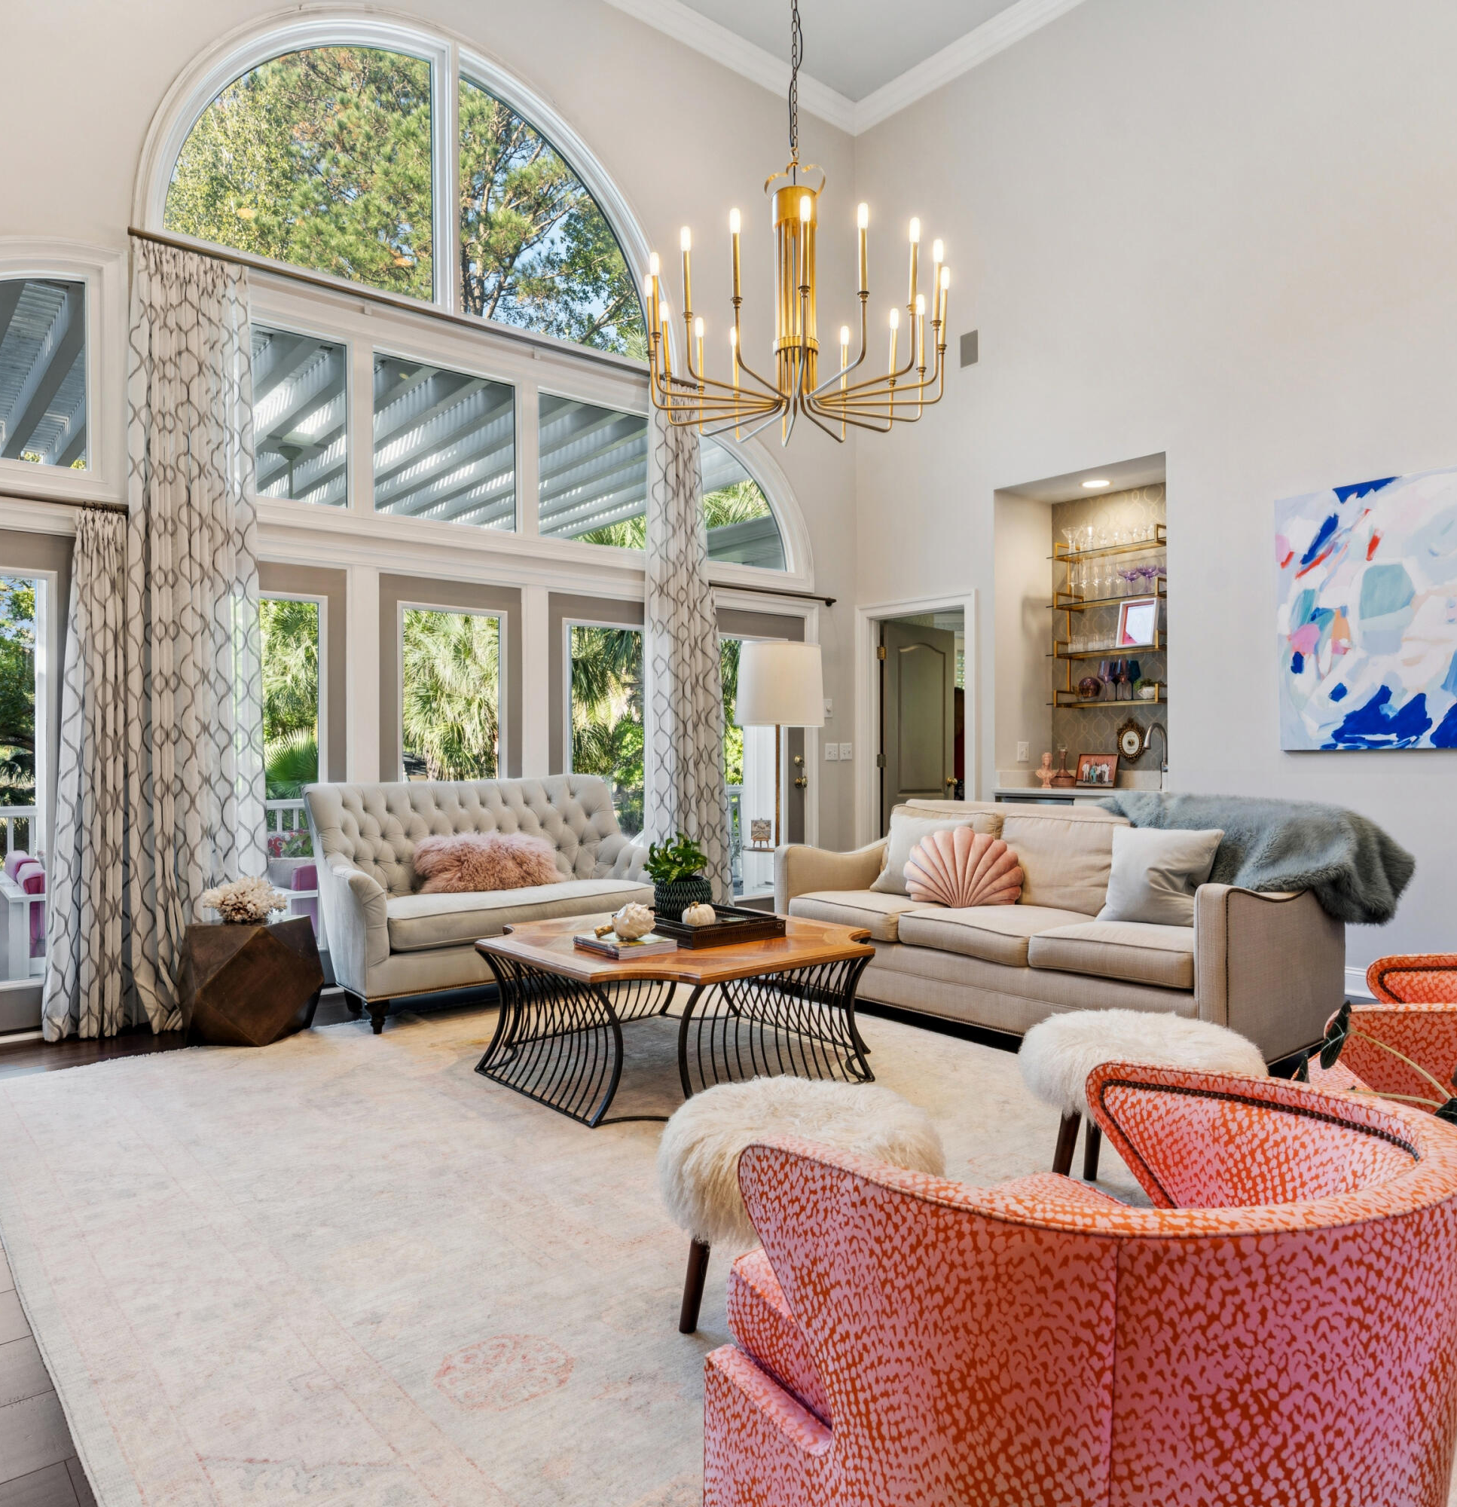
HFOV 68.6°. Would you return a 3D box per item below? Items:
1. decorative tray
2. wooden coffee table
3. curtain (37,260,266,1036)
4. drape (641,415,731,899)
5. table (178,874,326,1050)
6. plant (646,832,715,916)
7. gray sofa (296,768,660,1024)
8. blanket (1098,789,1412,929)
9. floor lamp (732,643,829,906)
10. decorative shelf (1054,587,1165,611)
[{"bbox_3d":[-0.107,0.640,4.000,0.450,0.065,0.480,0,0,-40],"label":"decorative tray"},{"bbox_3d":[-0.190,0.909,3.929,1.220,0.460,1.260,0,0,-40],"label":"wooden coffee table"},{"bbox_3d":[-2.352,-0.485,4.443,0.830,3.240,0.220,0,0,-40],"label":"curtain"},{"bbox_3d":[-0.244,-0.525,6.315,0.580,3.320,0.160,0,0,-40],"label":"drape"},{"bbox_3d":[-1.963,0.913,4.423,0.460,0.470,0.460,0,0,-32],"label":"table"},{"bbox_3d":[-0.190,0.480,4.100,0.240,0.350,0.240,0,0,0],"label":"plant"},{"bbox_3d":[-1.052,0.630,5.152,1.700,1.010,0.780,0,0,-41],"label":"gray sofa"},{"bbox_3d":[1.953,0.391,4.150,0.680,0.460,1.080,0,0,-40],"label":"blanket"},{"bbox_3d":[0.243,0.291,5.399,0.440,1.700,0.440,0,0,0],"label":"floor lamp"},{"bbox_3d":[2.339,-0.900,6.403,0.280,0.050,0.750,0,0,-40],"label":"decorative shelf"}]

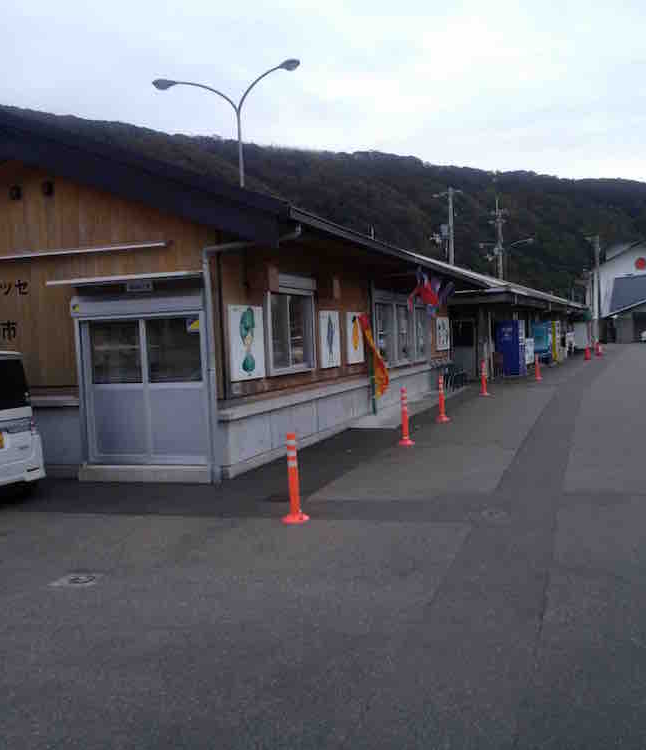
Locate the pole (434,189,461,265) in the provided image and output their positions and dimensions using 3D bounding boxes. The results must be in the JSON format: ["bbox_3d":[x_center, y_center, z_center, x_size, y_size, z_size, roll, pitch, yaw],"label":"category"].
[{"bbox_3d":[8.930,-7.324,54.370,1.900,11.470,0.800,-1,4,31],"label":"pole"}]

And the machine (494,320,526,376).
[{"bbox_3d":[6.312,-0.891,26.351,0.800,1.830,1.100,-2,3,25],"label":"machine"}]

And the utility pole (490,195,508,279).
[{"bbox_3d":[14.332,-8.244,62.314,1.450,11.920,0.700,-1,4,31],"label":"utility pole"}]

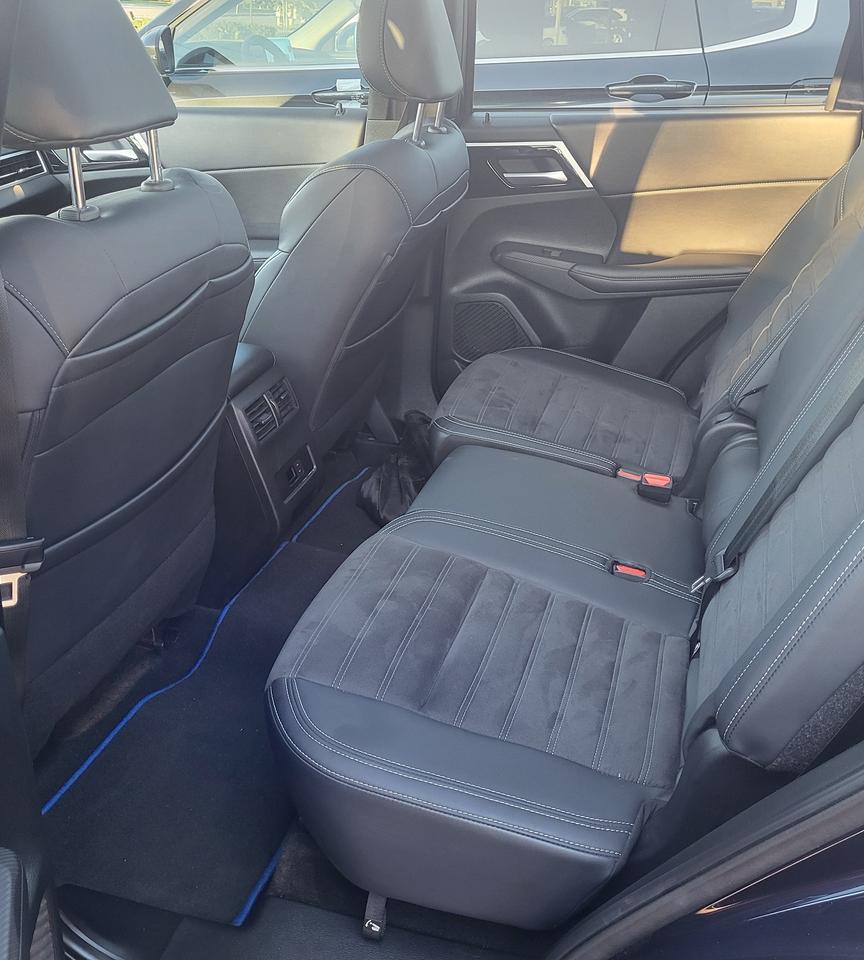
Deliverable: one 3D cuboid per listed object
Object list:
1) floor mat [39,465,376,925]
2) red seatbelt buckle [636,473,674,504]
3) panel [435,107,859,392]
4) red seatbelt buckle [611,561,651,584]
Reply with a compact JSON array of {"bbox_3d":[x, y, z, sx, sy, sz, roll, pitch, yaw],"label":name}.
[{"bbox_3d":[-0.202,0.219,1.629,0.345,0.060,1.181,9,28,17],"label":"floor mat"},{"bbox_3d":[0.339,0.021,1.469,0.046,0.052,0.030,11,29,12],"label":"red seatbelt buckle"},{"bbox_3d":[0.380,-0.401,1.947,0.772,0.640,0.130,7,28,14],"label":"panel"},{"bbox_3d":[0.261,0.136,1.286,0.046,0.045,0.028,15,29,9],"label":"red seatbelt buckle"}]

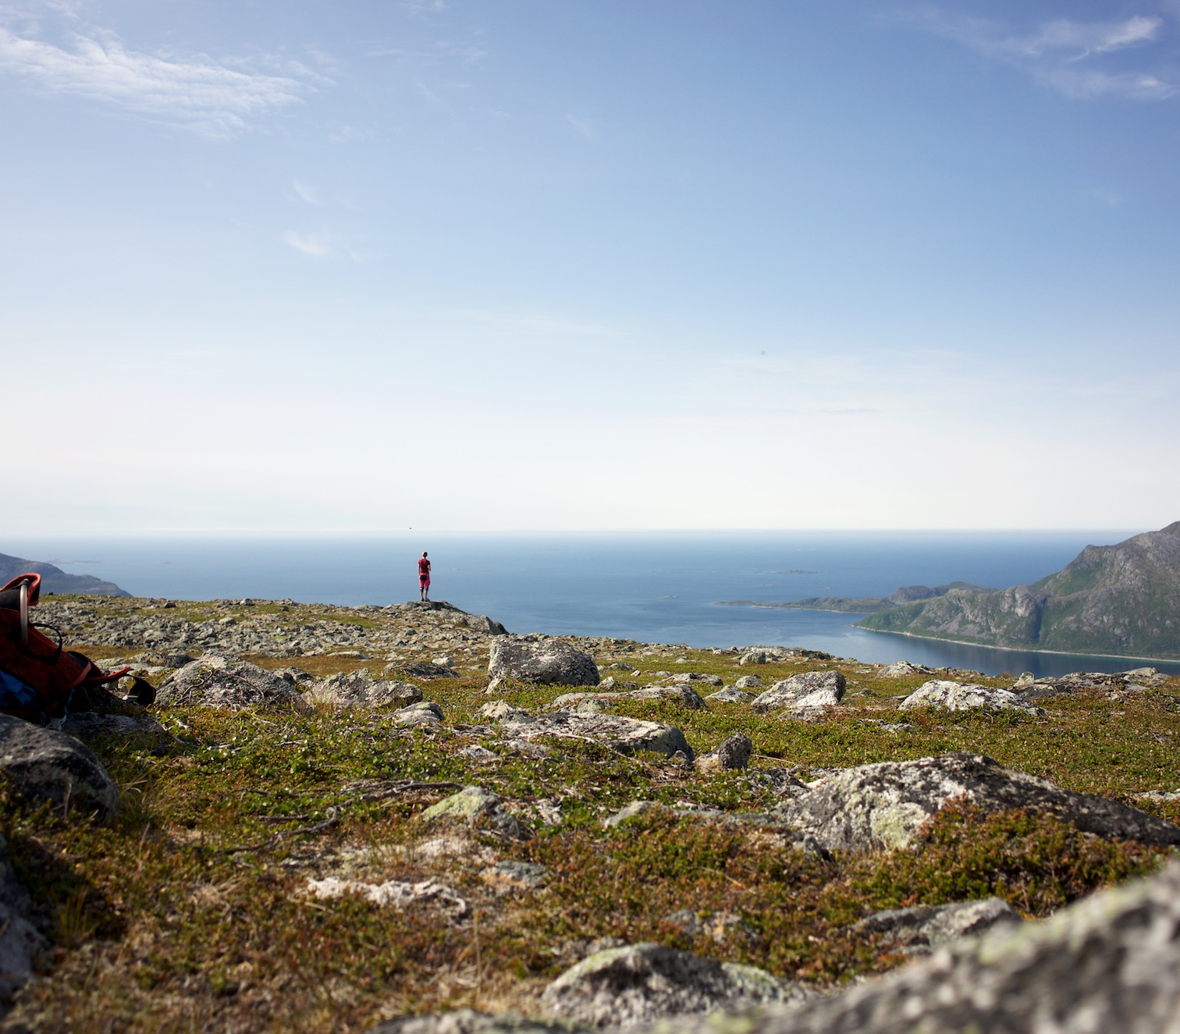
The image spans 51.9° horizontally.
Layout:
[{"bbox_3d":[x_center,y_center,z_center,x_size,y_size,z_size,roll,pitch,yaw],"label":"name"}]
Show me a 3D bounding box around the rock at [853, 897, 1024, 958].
[{"bbox_3d":[0.450,0.526,1.560,0.220,0.075,0.155,0,0,0],"label":"rock"}]

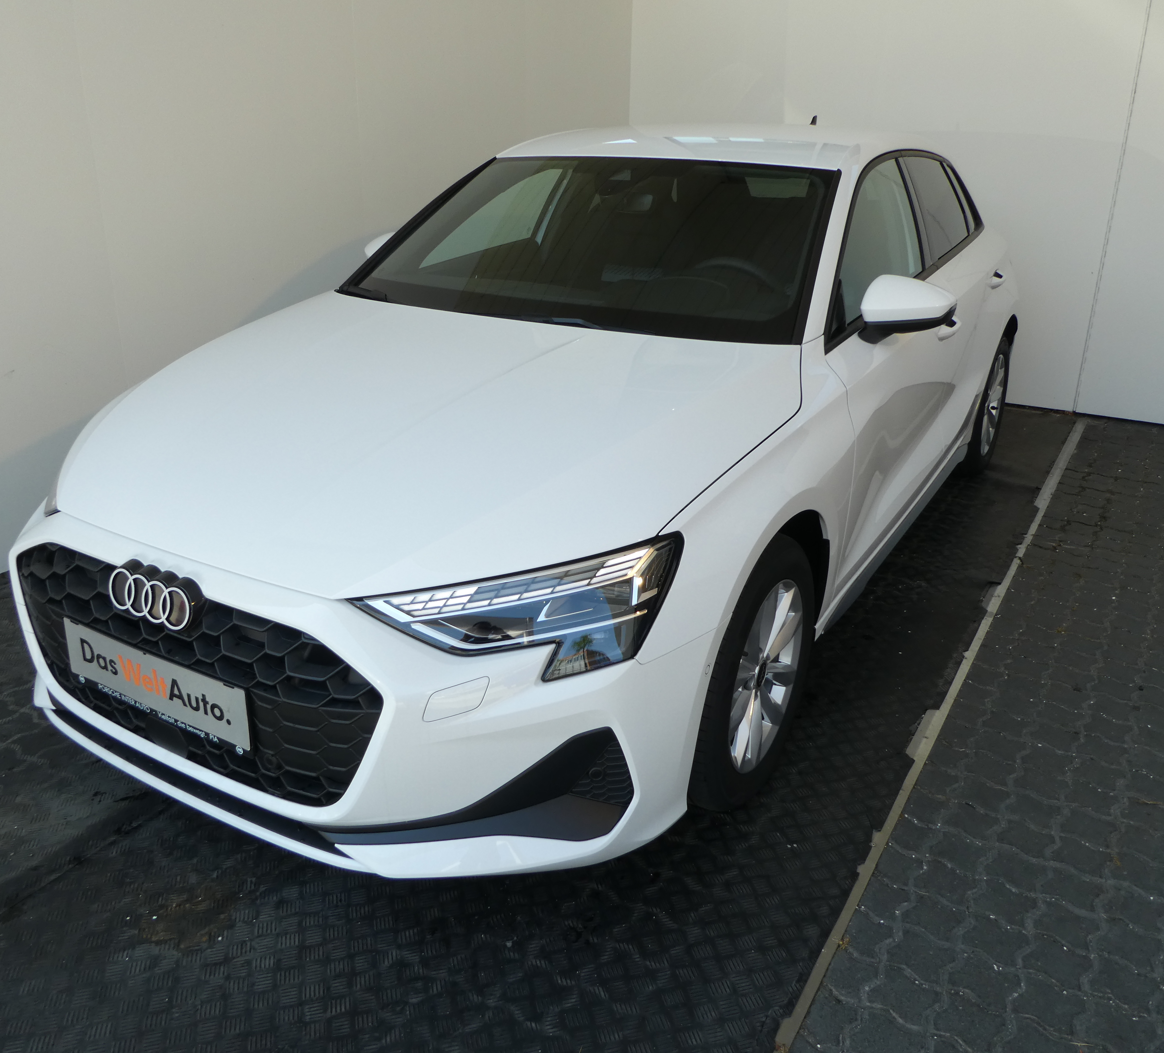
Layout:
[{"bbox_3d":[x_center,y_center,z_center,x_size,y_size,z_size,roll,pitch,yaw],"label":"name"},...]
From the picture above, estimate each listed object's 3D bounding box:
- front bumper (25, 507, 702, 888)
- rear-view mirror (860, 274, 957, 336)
[{"bbox_3d":[-0.652,0.236,2.047,1.790,0.560,0.580,13,26,29],"label":"front bumper"},{"bbox_3d":[0.814,-0.552,2.448,0.235,0.155,0.170,13,26,29],"label":"rear-view mirror"}]

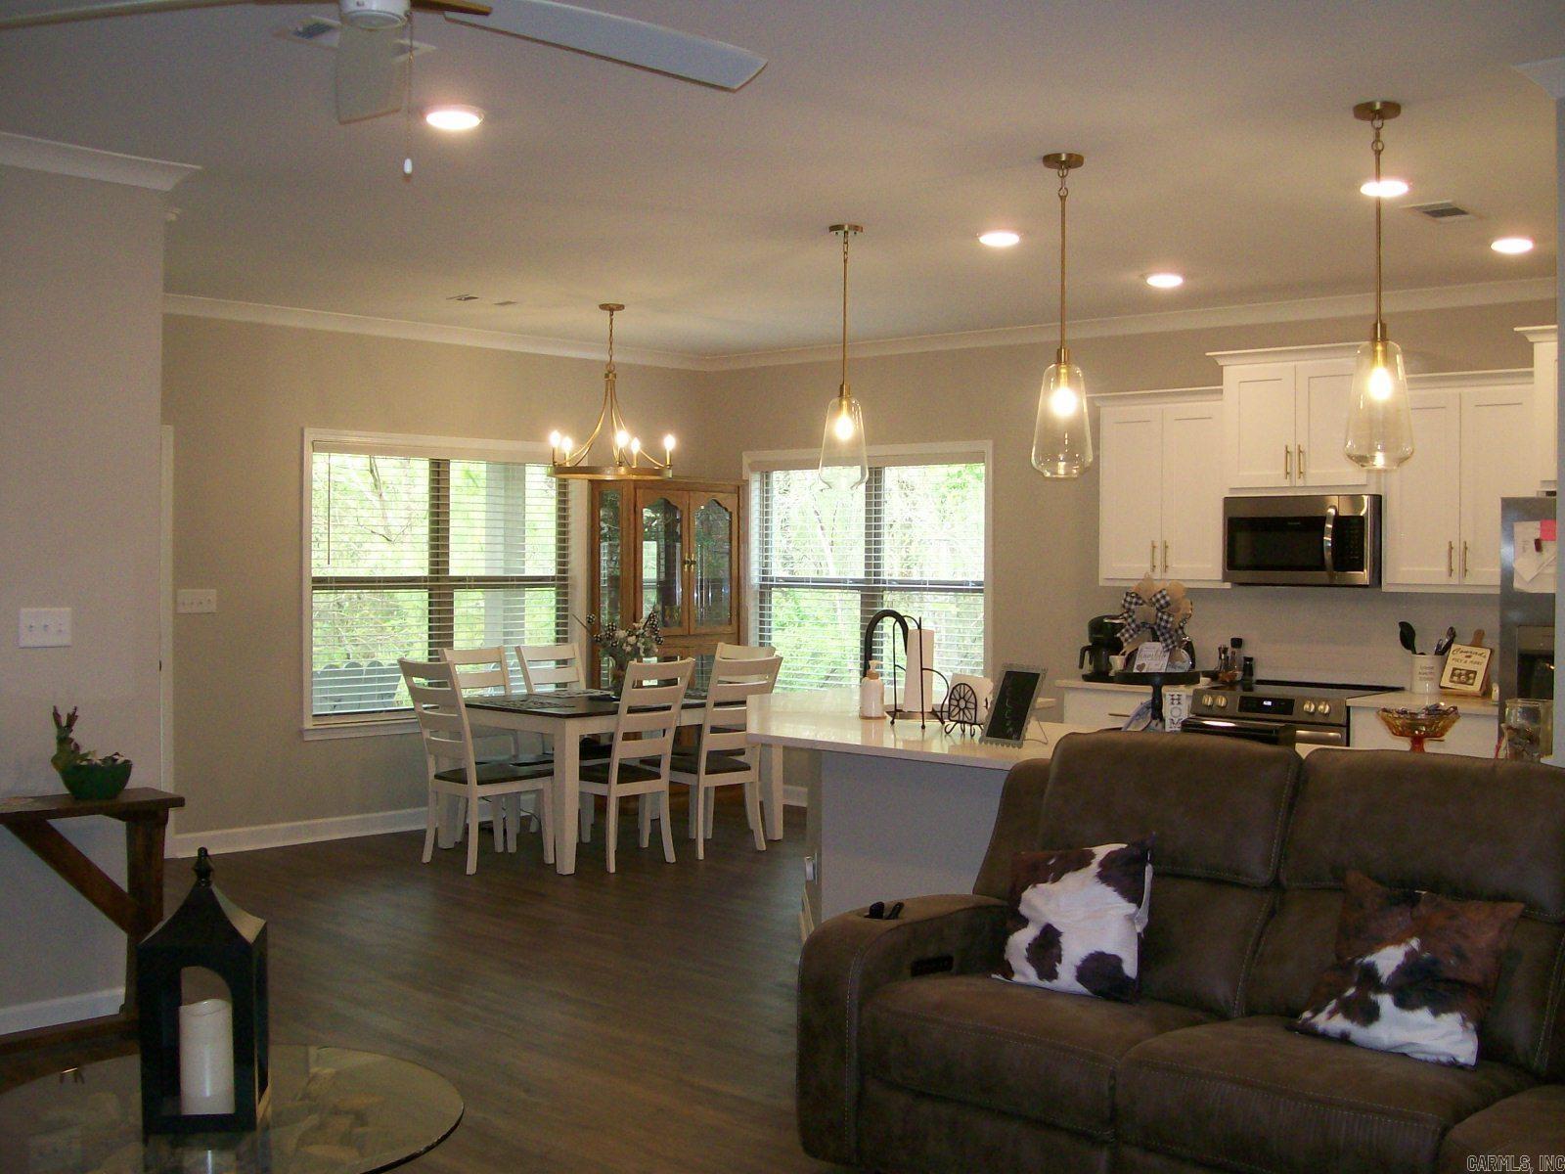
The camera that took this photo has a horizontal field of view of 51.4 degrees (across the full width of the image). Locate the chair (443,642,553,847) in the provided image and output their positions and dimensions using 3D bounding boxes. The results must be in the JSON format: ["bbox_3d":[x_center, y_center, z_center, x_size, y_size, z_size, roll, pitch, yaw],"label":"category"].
[{"bbox_3d":[-1.430,0.827,8.430,0.460,1.000,0.560,-1,2,-45],"label":"chair"}]

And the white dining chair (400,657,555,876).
[{"bbox_3d":[-1.464,0.845,7.838,0.460,0.980,0.580,1,1,43],"label":"white dining chair"}]

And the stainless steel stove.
[{"bbox_3d":[2.480,0.955,7.927,0.732,0.958,0.640,1,1,42],"label":"stainless steel stove"}]

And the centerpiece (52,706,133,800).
[{"bbox_3d":[-2.146,0.514,5.070,0.250,0.290,0.220,0,1,-37],"label":"centerpiece"}]

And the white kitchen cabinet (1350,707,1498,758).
[{"bbox_3d":[3.095,0.990,7.502,0.692,0.912,0.583,1,1,42],"label":"white kitchen cabinet"}]

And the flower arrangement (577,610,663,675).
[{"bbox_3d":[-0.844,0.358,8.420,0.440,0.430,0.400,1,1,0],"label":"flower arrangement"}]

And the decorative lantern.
[{"bbox_3d":[-1.073,0.727,3.010,0.200,0.490,0.200,0,1,-7],"label":"decorative lantern"}]

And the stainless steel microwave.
[{"bbox_3d":[2.591,-0.224,7.990,0.735,0.428,0.386,1,1,40],"label":"stainless steel microwave"}]

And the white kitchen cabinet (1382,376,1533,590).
[{"bbox_3d":[2.923,-0.437,6.831,0.700,0.920,0.340,1,1,43],"label":"white kitchen cabinet"}]

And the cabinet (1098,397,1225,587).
[{"bbox_3d":[1.911,-0.458,7.792,0.710,0.920,0.340,1,1,43],"label":"cabinet"}]

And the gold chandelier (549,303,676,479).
[{"bbox_3d":[-0.859,-0.968,8.200,0.630,0.870,0.630,1,1,5],"label":"gold chandelier"}]

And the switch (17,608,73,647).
[{"bbox_3d":[-2.403,0.133,5.319,0.164,0.126,0.014,0,1,-42],"label":"switch"}]

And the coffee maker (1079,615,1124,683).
[{"bbox_3d":[1.541,0.285,7.833,0.180,0.320,0.230,1,1,43],"label":"coffee maker"}]

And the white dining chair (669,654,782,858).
[{"bbox_3d":[-0.387,0.883,8.679,0.593,1.035,0.466,1,1,41],"label":"white dining chair"}]

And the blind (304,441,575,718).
[{"bbox_3d":[-1.936,-0.040,9.353,1.666,1.500,0.056,0,1,-42],"label":"blind"}]

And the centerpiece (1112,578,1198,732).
[{"bbox_3d":[1.171,0.247,5.120,0.290,0.520,0.280,1,1,18],"label":"centerpiece"}]

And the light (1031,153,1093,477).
[{"bbox_3d":[0.881,-0.847,5.097,0.190,0.990,0.190,0,1,0],"label":"light"}]

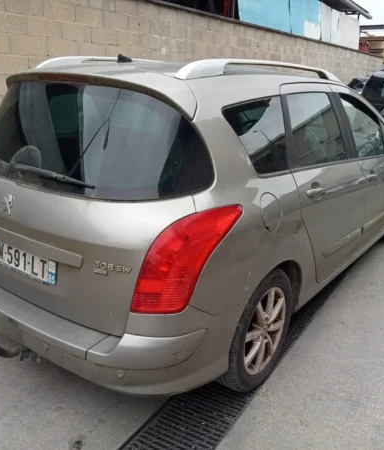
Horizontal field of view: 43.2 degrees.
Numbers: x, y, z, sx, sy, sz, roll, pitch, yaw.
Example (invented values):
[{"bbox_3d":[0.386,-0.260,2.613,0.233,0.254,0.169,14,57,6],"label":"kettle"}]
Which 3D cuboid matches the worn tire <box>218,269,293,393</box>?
[{"bbox_3d":[0.308,0.526,2.551,0.220,0.630,0.630,13,23,34],"label":"worn tire"}]

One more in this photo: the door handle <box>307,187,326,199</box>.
[{"bbox_3d":[0.658,-0.174,2.575,0.050,0.050,0.230,13,16,34],"label":"door handle"}]

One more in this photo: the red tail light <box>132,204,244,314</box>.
[{"bbox_3d":[-0.017,0.124,1.934,0.240,0.360,0.500,13,23,34],"label":"red tail light"}]

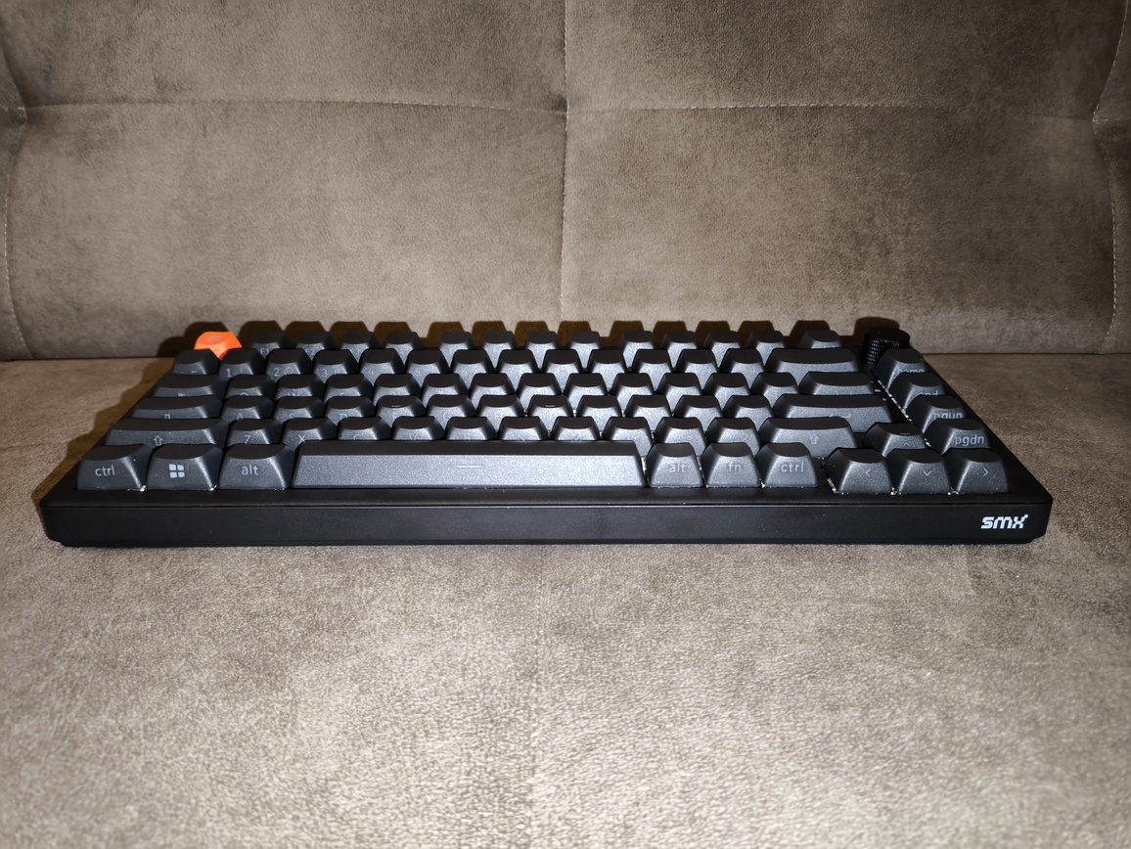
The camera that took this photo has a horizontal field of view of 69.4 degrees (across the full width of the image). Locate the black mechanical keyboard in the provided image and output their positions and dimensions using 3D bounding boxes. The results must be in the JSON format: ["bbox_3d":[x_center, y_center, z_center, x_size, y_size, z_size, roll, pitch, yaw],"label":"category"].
[{"bbox_3d":[-0.006,-0.003,0.322,0.328,0.042,0.137,0,22,0],"label":"black mechanical keyboard"}]

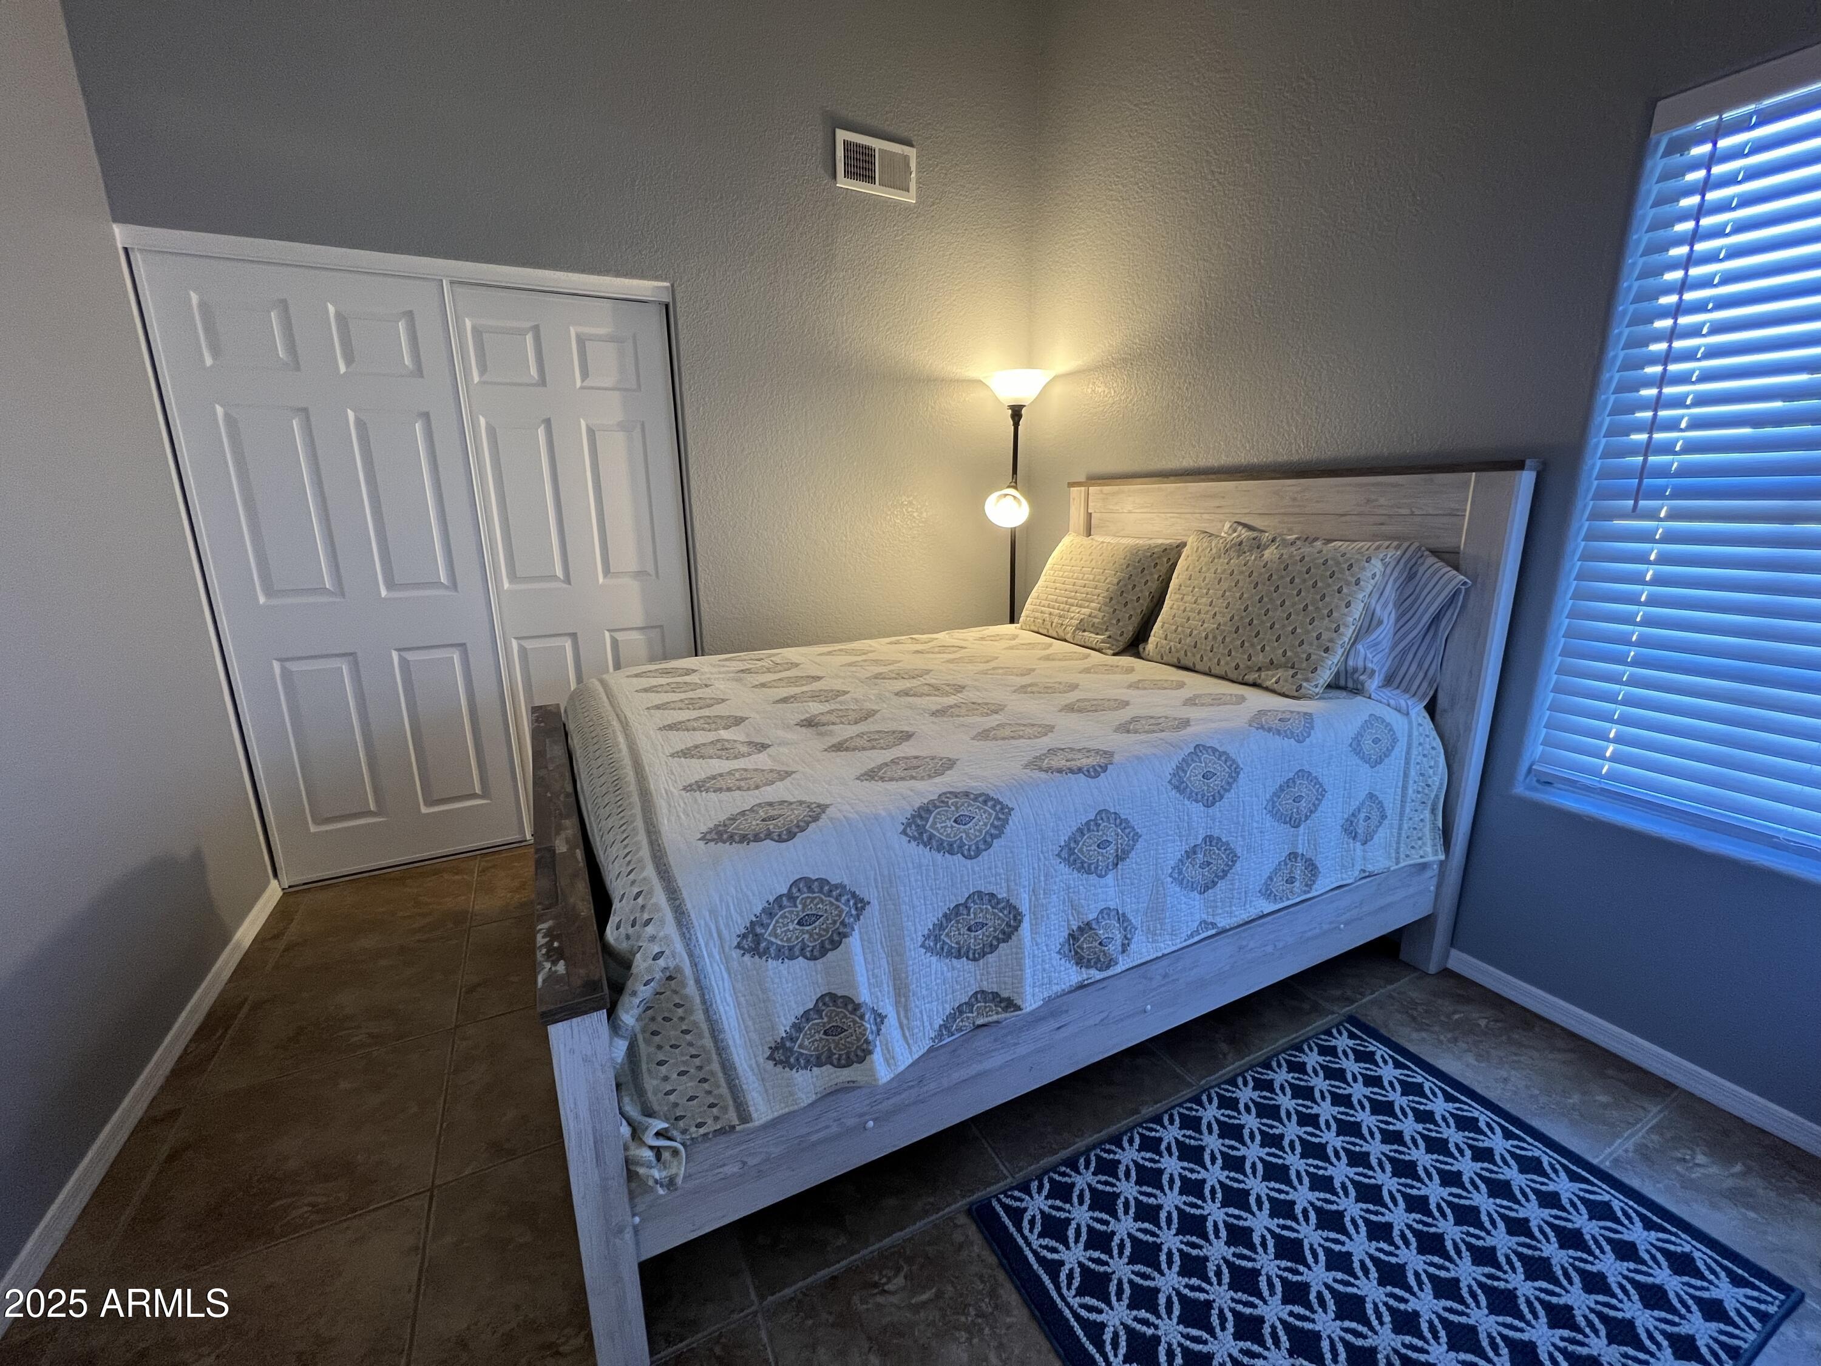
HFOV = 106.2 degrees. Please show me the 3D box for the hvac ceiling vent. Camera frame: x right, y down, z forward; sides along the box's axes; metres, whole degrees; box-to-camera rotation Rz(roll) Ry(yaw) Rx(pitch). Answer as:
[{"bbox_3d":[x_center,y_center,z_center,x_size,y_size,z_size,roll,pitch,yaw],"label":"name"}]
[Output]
[{"bbox_3d":[-0.141,-2.137,2.831,0.354,0.198,0.020,-7,16,-25],"label":"hvac ceiling vent"}]

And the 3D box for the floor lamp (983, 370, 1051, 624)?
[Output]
[{"bbox_3d":[0.482,-0.498,3.323,0.310,1.860,0.360,3,14,11],"label":"floor lamp"}]

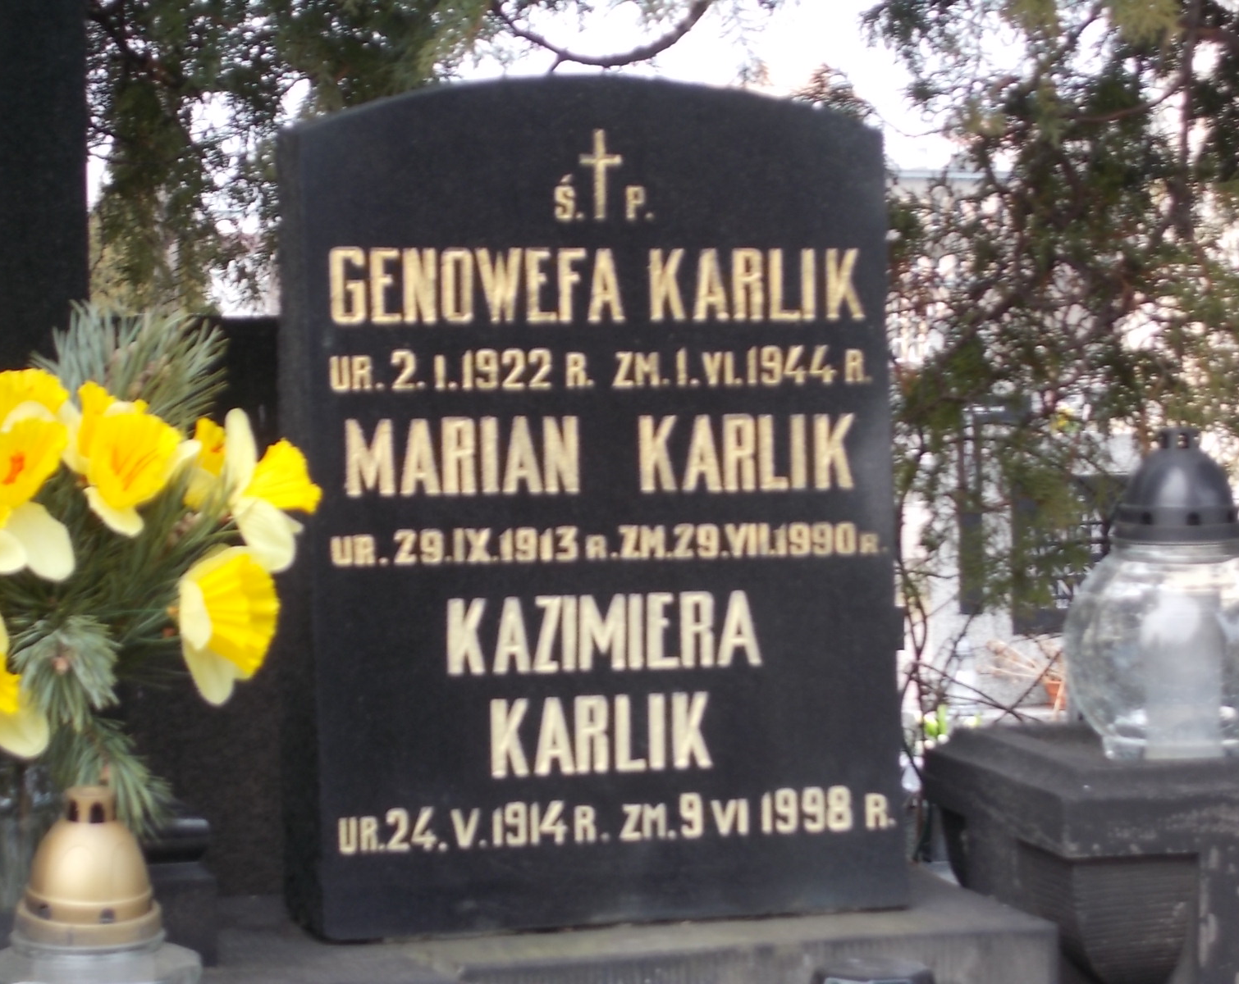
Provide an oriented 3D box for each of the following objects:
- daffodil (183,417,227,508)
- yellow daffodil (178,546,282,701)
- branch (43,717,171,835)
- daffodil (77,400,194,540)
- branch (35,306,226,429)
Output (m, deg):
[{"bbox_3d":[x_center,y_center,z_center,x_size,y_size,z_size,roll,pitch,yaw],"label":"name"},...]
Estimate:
[{"bbox_3d":[-0.243,-0.017,2.250,0.075,0.078,0.052,0,-21,6],"label":"daffodil"},{"bbox_3d":[-0.229,0.079,2.200,0.058,0.093,0.092,4,5,-20],"label":"yellow daffodil"},{"bbox_3d":[-0.303,0.168,2.220,0.078,0.074,0.075,-1,7,0],"label":"branch"},{"bbox_3d":[-0.282,-0.015,2.190,0.085,0.088,0.055,1,-8,15],"label":"daffodil"},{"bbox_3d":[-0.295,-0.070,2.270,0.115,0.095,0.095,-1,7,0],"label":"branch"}]

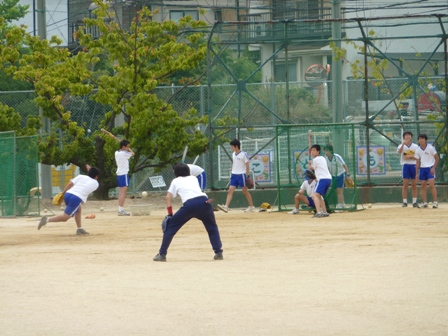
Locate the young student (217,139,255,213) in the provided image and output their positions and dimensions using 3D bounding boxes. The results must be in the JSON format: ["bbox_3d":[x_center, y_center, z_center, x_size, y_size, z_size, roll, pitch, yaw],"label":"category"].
[{"bbox_3d":[0.277,0.179,64.500,0.720,1.620,0.500,-2,1,-41],"label":"young student"}]

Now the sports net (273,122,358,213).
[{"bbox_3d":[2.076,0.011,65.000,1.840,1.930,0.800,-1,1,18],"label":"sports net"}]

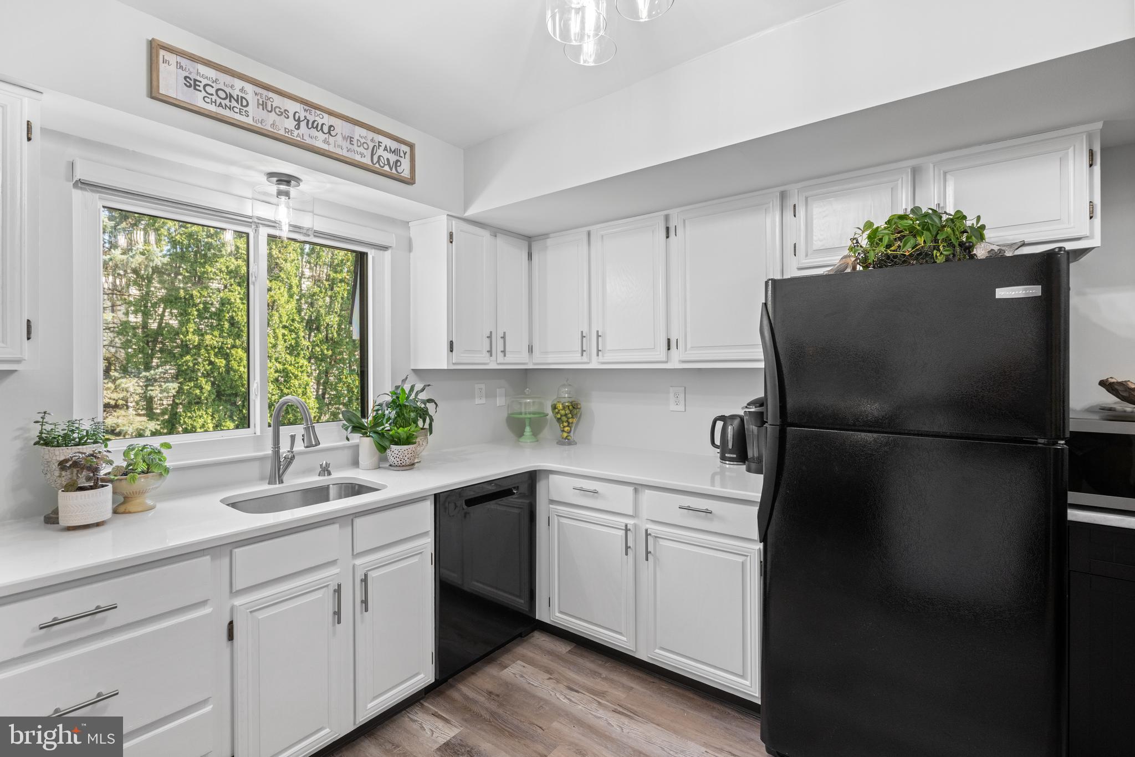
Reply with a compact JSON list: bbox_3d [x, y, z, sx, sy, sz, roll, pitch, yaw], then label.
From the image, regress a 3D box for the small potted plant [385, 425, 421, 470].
[{"bbox_3d":[-0.773,0.320,2.354,0.155,0.200,0.160,0,1,0],"label":"small potted plant"}]

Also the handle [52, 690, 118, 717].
[{"bbox_3d":[-1.140,0.765,1.182,0.036,0.013,0.132,1,1,37],"label":"handle"}]

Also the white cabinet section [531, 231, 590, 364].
[{"bbox_3d":[0.046,-0.437,2.917,0.400,0.700,0.300,1,1,37],"label":"white cabinet section"}]

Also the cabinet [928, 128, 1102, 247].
[{"bbox_3d":[1.571,-0.608,1.812,0.430,0.377,0.320,1,1,37],"label":"cabinet"}]

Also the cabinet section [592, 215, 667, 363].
[{"bbox_3d":[0.404,-0.432,2.648,0.405,0.700,0.300,1,1,37],"label":"cabinet section"}]

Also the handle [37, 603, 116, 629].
[{"bbox_3d":[-1.144,0.555,1.183,0.034,0.012,0.133,0,1,37],"label":"handle"}]

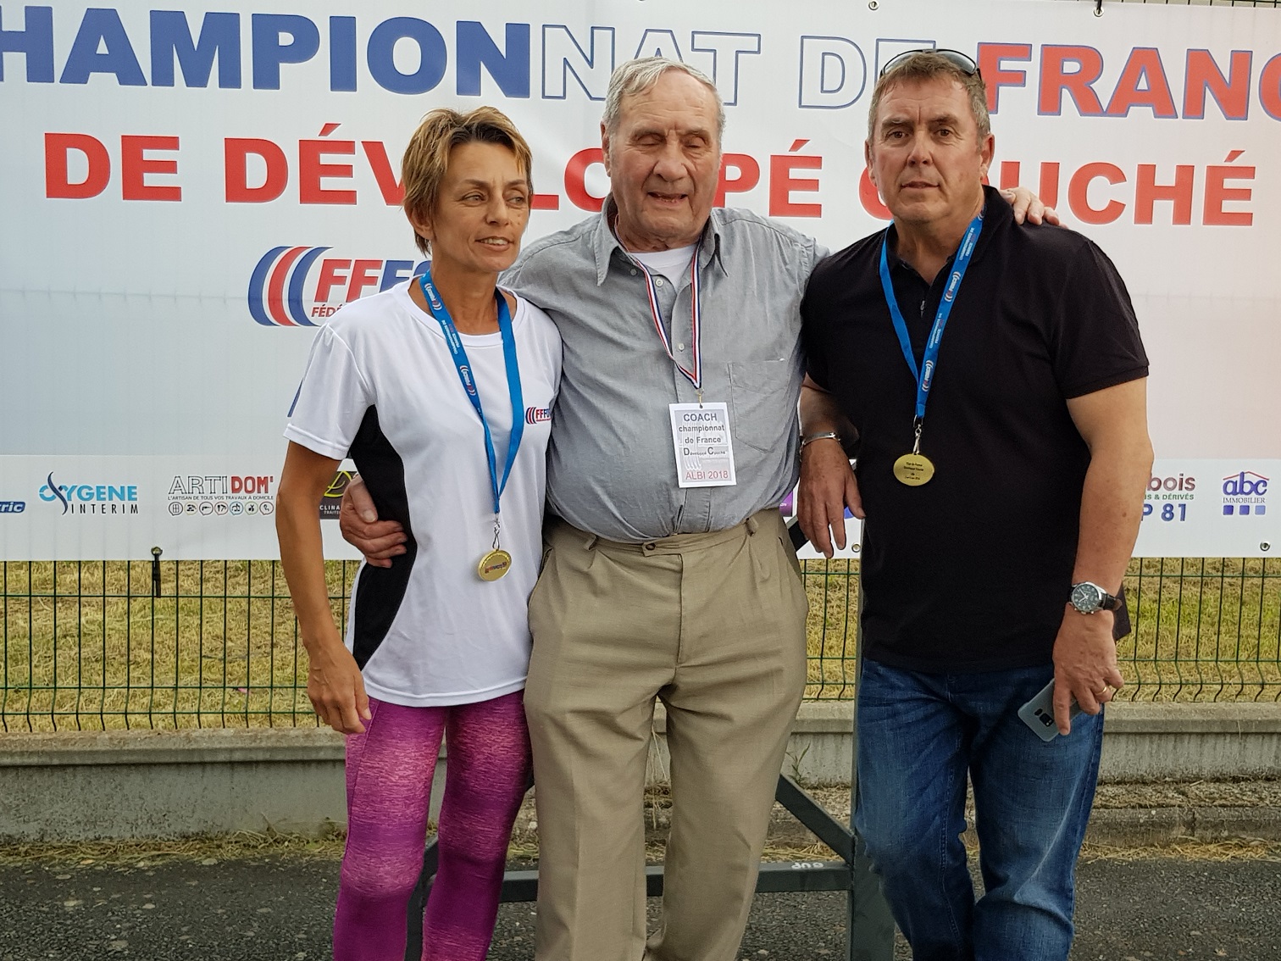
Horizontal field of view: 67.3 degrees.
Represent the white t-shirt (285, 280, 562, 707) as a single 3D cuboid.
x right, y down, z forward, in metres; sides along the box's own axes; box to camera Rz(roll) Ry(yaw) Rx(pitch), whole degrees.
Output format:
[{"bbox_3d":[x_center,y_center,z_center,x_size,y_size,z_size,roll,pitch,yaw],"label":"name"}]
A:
[{"bbox_3d":[-0.315,0.008,1.440,0.440,0.610,0.270,-1,4,-34],"label":"white t-shirt"}]

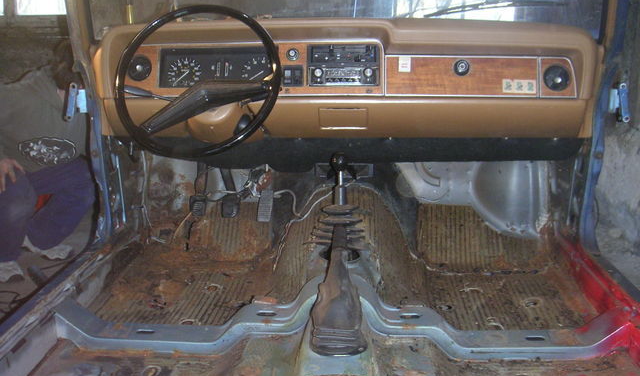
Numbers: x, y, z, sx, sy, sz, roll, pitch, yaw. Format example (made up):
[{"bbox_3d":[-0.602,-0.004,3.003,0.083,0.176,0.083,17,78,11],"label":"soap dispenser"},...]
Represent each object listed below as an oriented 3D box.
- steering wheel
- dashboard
[{"bbox_3d":[-0.275,-0.236,1.590,0.385,0.385,0.100,2,-16,6],"label":"steering wheel"},{"bbox_3d":[0.063,-0.296,1.902,1.265,0.330,0.330,1,13,3],"label":"dashboard"}]

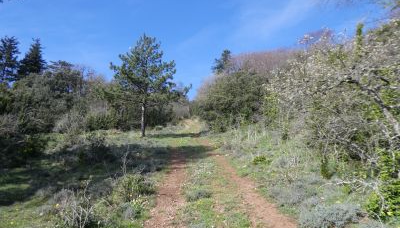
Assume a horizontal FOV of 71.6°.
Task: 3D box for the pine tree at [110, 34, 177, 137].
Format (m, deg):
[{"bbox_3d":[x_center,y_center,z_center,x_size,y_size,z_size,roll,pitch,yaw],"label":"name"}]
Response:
[{"bbox_3d":[-4.014,-1.950,20.000,4.622,7.122,4.622,0,-4,0],"label":"pine tree"}]

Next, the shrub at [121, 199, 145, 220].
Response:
[{"bbox_3d":[-1.053,1.511,4.400,0.403,0.301,0.362,0,-4,0],"label":"shrub"}]

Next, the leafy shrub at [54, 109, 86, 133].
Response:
[{"bbox_3d":[-9.551,0.562,20.500,2.172,1.901,1.955,0,-4,0],"label":"leafy shrub"}]

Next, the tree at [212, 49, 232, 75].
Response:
[{"bbox_3d":[3.400,-5.802,42.000,3.317,8.099,3.317,0,-4,0],"label":"tree"}]

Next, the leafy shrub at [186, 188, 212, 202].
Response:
[{"bbox_3d":[-0.010,1.569,5.350,0.502,0.222,0.426,0,-4,0],"label":"leafy shrub"}]

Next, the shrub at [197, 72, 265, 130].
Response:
[{"bbox_3d":[2.463,-0.937,22.000,5.481,4.641,5.207,0,-4,0],"label":"shrub"}]

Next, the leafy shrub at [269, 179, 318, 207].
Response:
[{"bbox_3d":[1.760,1.474,5.250,0.908,0.450,0.772,0,-4,0],"label":"leafy shrub"}]

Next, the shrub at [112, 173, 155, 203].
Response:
[{"bbox_3d":[-1.313,1.446,5.500,0.813,0.531,0.731,0,-4,0],"label":"shrub"}]

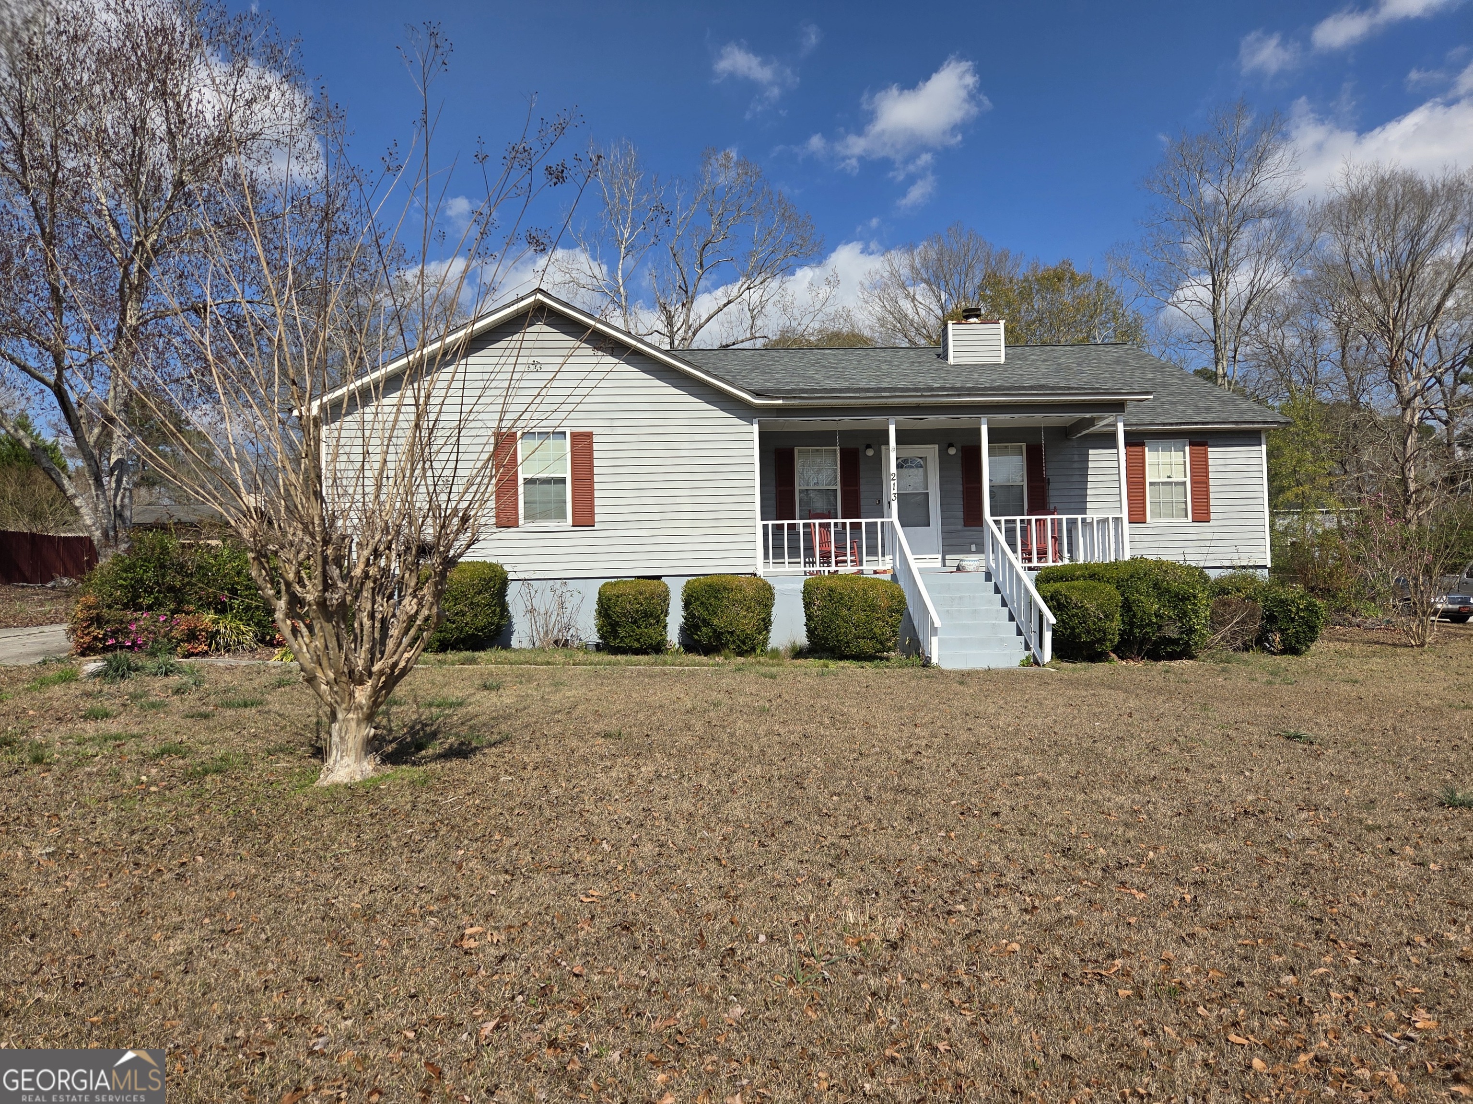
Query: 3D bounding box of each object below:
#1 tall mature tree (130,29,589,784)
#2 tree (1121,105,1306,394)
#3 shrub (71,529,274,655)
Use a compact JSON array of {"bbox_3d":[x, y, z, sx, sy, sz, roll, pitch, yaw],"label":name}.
[{"bbox_3d":[-2.544,-1.031,6.723,3.200,5.129,3.100,-1,-2,-6],"label":"tall mature tree"},{"bbox_3d":[18.339,-7.218,36.704,6.600,19.729,6.300,-1,-2,-6],"label":"tree"},{"bbox_3d":[-8.173,0.557,14.201,2.700,1.764,1.900,-1,-2,-6],"label":"shrub"}]

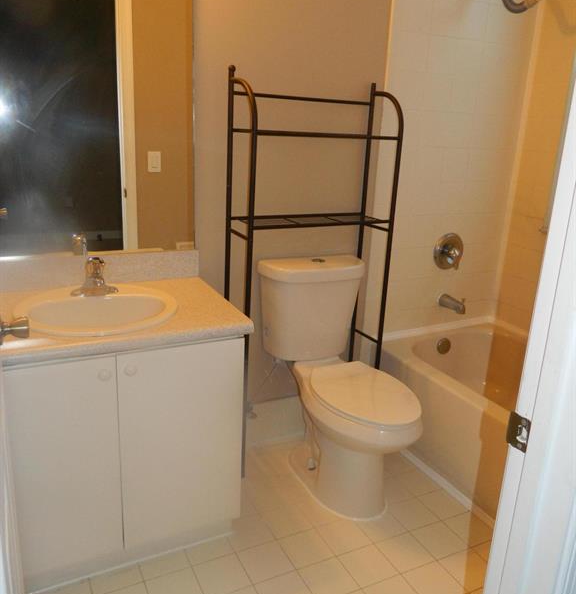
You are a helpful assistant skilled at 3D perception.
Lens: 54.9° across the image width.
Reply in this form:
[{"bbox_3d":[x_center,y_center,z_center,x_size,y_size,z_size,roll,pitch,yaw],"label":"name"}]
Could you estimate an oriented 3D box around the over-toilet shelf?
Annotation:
[{"bbox_3d":[0.088,-0.075,2.250,0.650,1.572,0.234,-6,18,-26],"label":"over-toilet shelf"}]

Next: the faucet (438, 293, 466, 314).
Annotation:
[{"bbox_3d":[0.806,0.035,2.716,0.063,0.083,0.150,-6,18,-26],"label":"faucet"}]

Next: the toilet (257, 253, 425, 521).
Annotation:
[{"bbox_3d":[0.222,0.343,2.127,0.441,0.849,0.768,-6,18,-26],"label":"toilet"}]

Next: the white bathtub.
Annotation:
[{"bbox_3d":[1.067,0.566,2.219,0.835,0.432,1.524,-6,18,-26],"label":"white bathtub"}]

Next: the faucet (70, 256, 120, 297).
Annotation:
[{"bbox_3d":[-0.621,-0.058,1.798,0.153,0.127,0.166,-6,18,-26],"label":"faucet"}]

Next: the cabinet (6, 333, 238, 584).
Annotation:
[{"bbox_3d":[-0.610,0.434,1.868,0.753,0.756,0.565,-6,18,-26],"label":"cabinet"}]

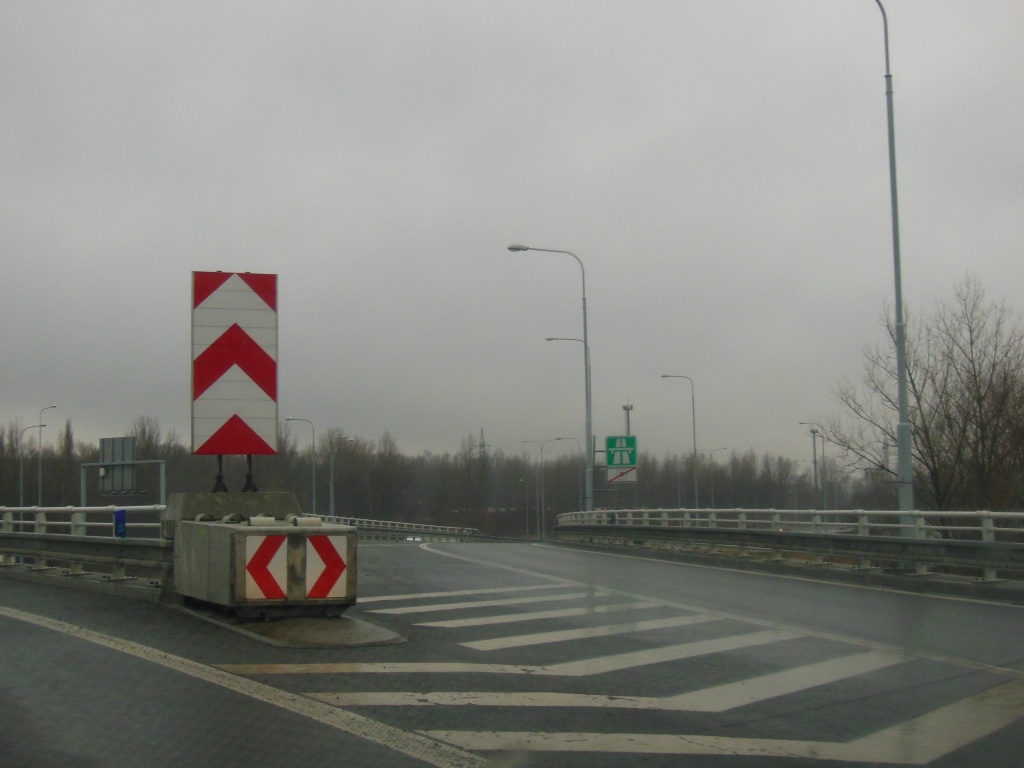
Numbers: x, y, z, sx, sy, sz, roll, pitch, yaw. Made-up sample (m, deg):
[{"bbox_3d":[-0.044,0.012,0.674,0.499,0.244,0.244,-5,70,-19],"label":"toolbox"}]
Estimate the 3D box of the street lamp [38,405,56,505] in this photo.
[{"bbox_3d":[-33.687,6.770,111.569,0.300,10.300,2.500,2,-5,-27],"label":"street lamp"}]

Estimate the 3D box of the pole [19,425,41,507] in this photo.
[{"bbox_3d":[-32.806,7.964,104.569,0.300,10.300,2.400,4,-7,-43],"label":"pole"}]

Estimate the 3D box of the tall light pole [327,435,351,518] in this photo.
[{"bbox_3d":[-14.475,9.484,129.569,0.300,10.300,2.400,3,-6,-37],"label":"tall light pole"}]

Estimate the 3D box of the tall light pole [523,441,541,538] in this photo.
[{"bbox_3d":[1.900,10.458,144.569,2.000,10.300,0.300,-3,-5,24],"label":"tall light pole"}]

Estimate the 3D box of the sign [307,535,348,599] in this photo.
[{"bbox_3d":[-2.272,2.234,18.830,0.500,0.750,0.040,1,-5,-20],"label":"sign"}]

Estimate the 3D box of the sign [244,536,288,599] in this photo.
[{"bbox_3d":[-2.965,2.213,18.570,0.500,0.750,0.040,1,-5,-20],"label":"sign"}]

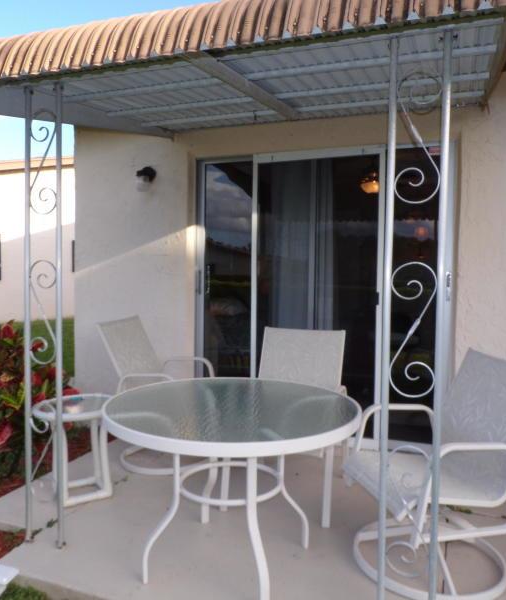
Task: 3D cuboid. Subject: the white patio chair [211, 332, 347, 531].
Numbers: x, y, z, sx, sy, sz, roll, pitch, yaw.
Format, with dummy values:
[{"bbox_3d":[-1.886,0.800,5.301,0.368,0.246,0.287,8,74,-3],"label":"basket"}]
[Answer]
[{"bbox_3d":[0.223,0.657,3.135,0.600,0.920,0.710,2,3,20],"label":"white patio chair"}]

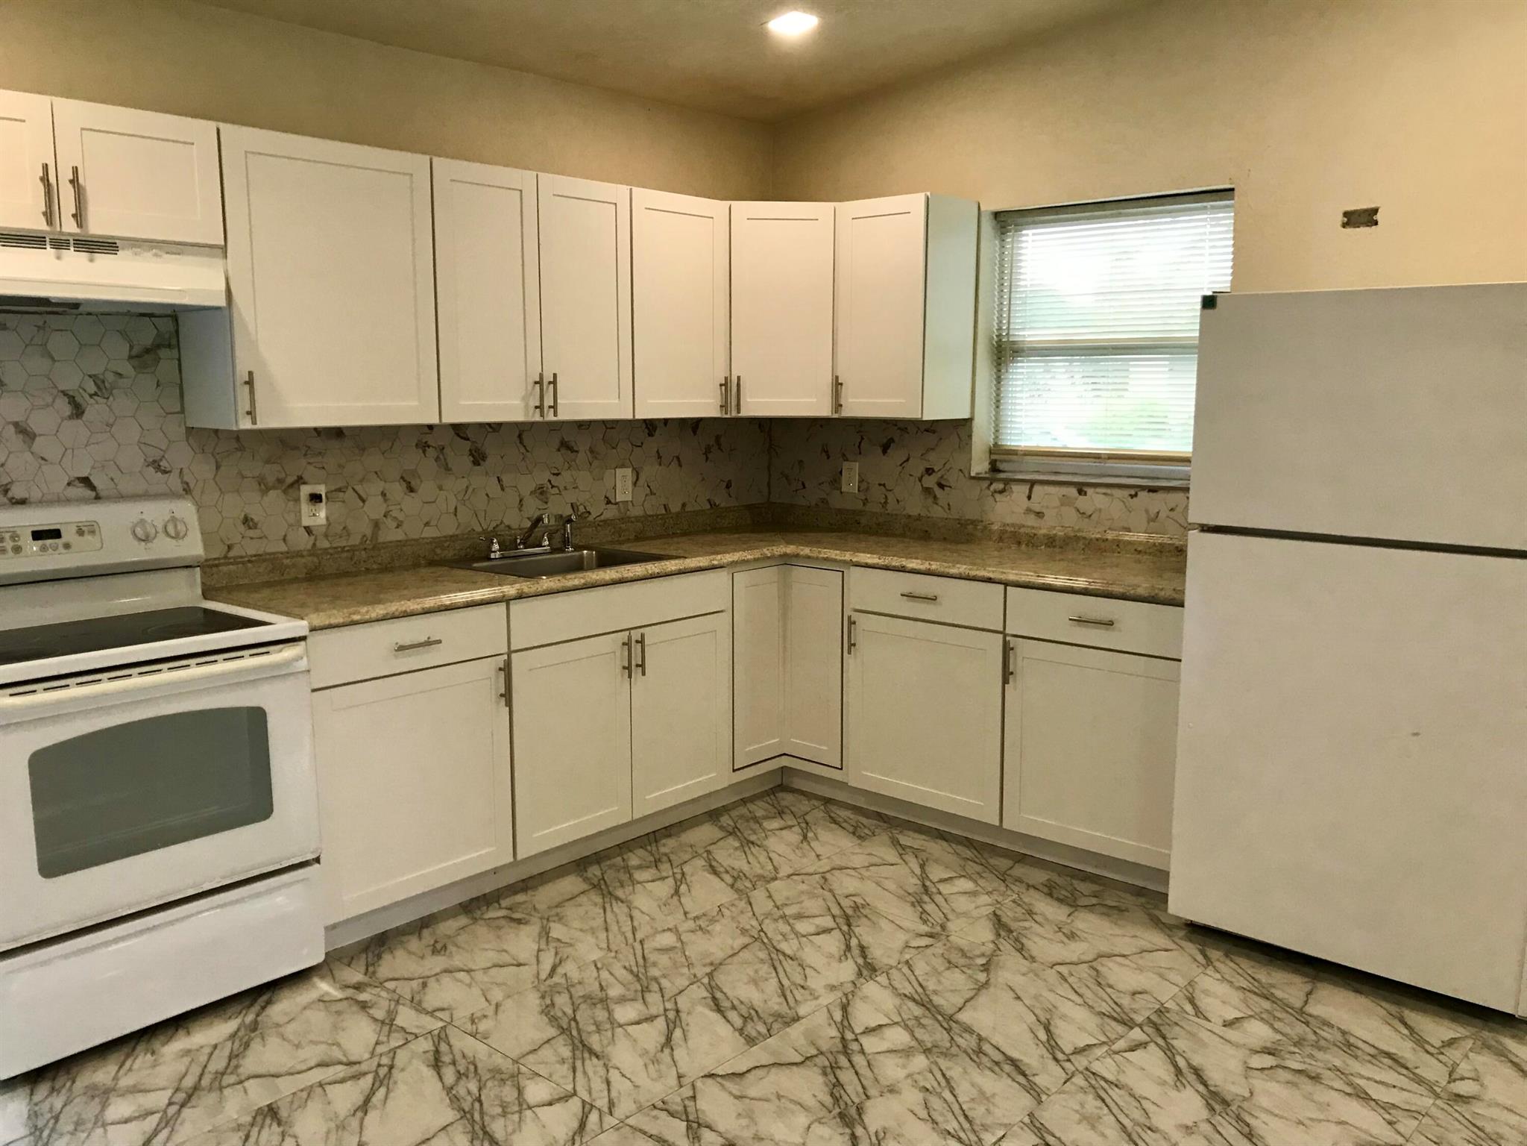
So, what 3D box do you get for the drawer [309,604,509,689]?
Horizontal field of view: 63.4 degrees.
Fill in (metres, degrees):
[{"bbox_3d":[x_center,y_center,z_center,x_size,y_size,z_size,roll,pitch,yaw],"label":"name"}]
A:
[{"bbox_3d":[-1.098,0.166,3.465,0.450,0.151,0.603,8,12,41],"label":"drawer"}]

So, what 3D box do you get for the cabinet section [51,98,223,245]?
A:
[{"bbox_3d":[-1.606,-0.973,3.068,0.310,0.295,0.381,8,12,41],"label":"cabinet section"}]

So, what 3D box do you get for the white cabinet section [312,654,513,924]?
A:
[{"bbox_3d":[-1.145,0.545,3.554,0.570,0.623,0.608,8,12,41],"label":"white cabinet section"}]

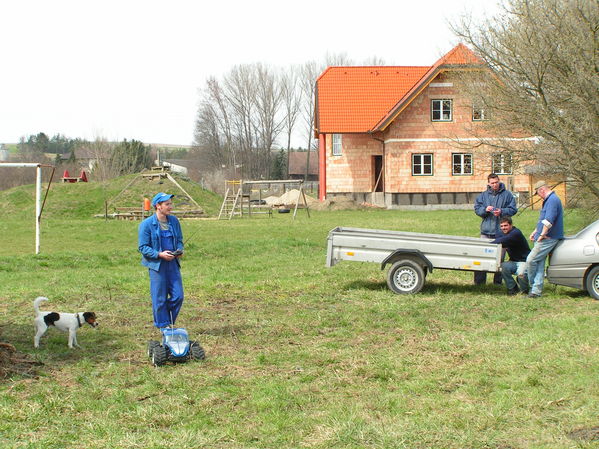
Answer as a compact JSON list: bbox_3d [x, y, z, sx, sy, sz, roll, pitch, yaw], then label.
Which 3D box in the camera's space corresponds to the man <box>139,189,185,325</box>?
[{"bbox_3d":[-1.735,0.459,17.400,0.560,1.740,0.440,-1,2,-30],"label":"man"}]

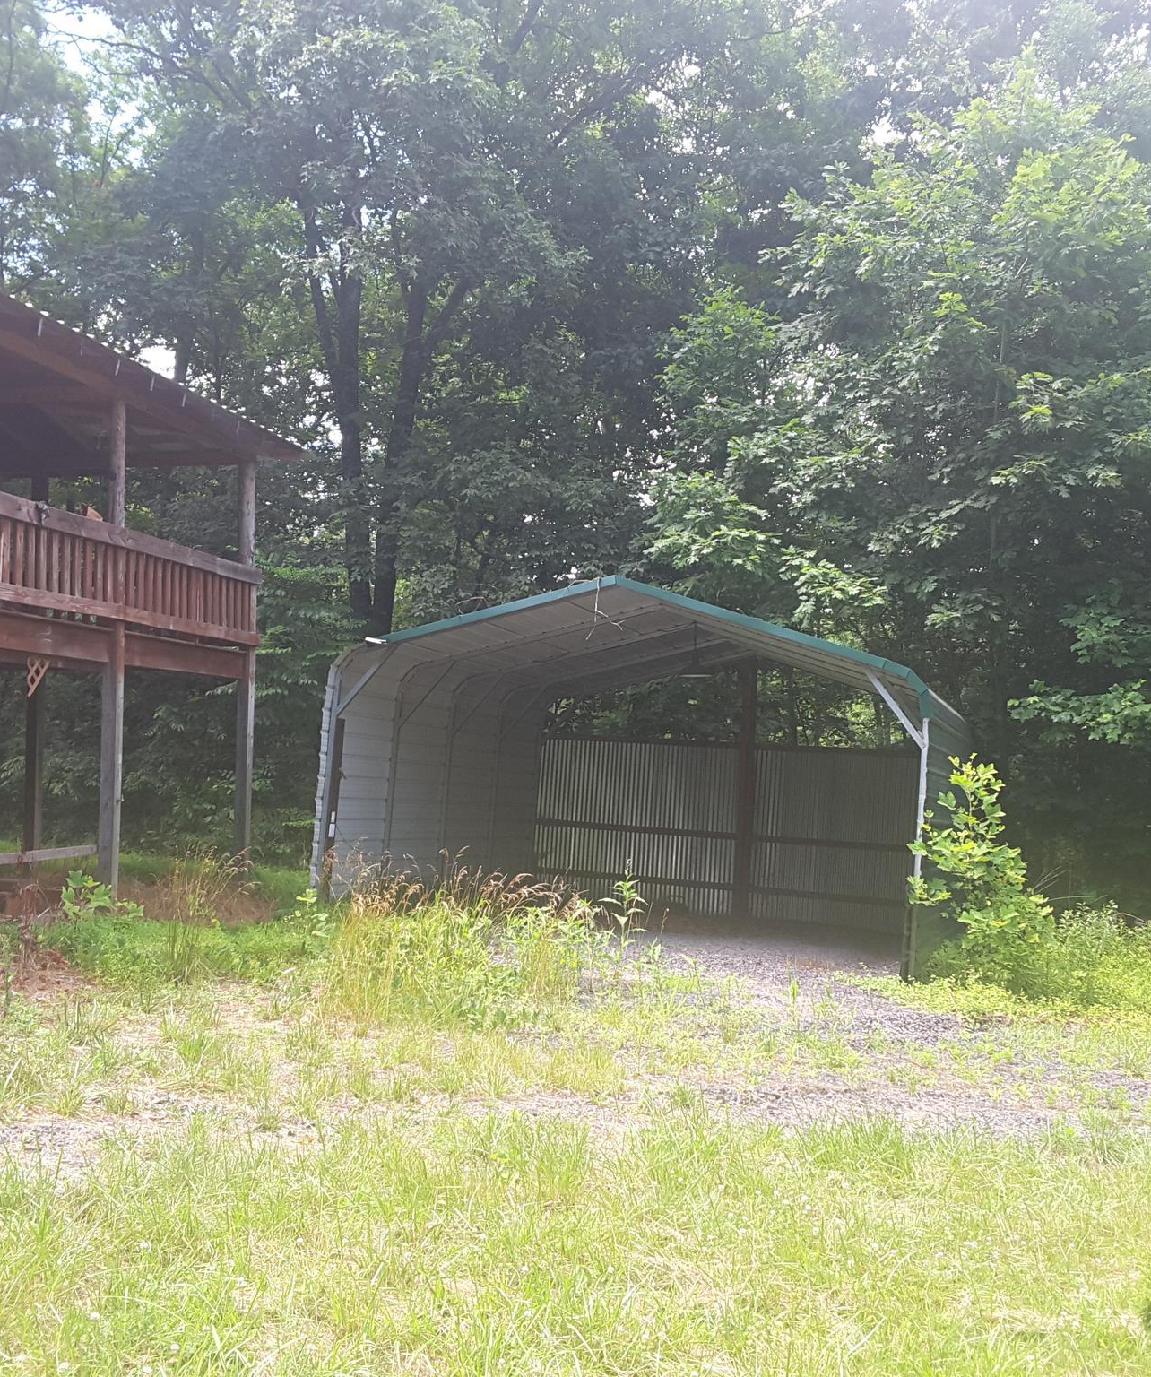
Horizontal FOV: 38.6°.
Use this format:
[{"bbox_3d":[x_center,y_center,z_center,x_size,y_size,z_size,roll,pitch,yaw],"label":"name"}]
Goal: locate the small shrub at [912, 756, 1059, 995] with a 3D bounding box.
[{"bbox_3d":[3.643,1.659,14.625,1.200,2.000,1.100,1,-2,0],"label":"small shrub"}]

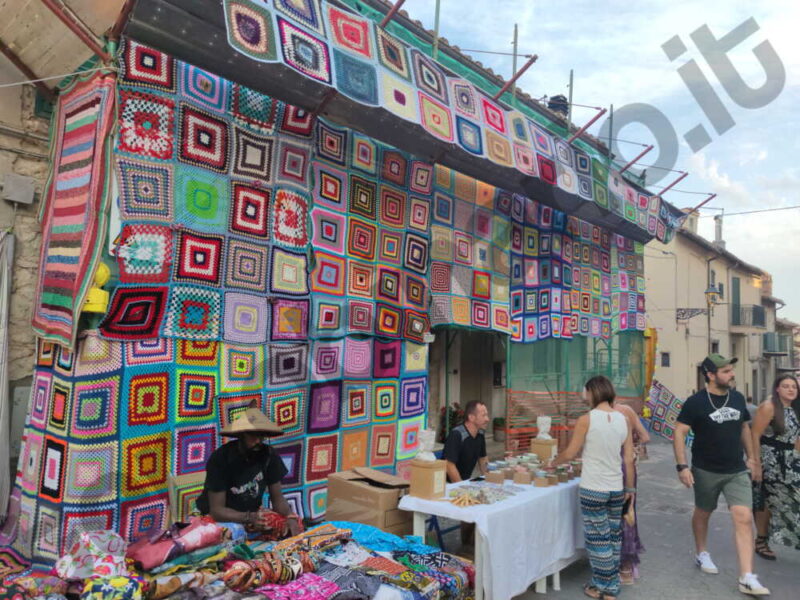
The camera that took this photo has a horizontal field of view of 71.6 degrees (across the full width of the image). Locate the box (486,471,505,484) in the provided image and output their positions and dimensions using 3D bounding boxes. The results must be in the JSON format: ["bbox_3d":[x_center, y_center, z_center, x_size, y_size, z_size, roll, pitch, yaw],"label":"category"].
[{"bbox_3d":[0.750,1.392,4.368,0.125,0.076,0.090,-2,-6,40],"label":"box"}]

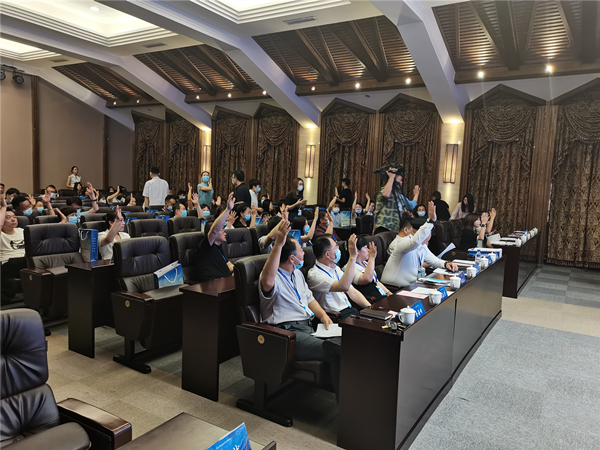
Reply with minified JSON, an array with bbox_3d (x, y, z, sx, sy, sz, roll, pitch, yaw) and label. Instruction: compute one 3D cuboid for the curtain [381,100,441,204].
[{"bbox_3d":[2.596,-1.201,10.842,1.350,3.450,0.250,6,7,33],"label":"curtain"}]

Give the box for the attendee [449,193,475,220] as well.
[{"bbox_3d":[3.722,0.092,10.238,0.520,1.570,0.450,5,5,30],"label":"attendee"}]

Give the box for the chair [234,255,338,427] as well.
[{"bbox_3d":[-0.012,0.756,3.190,0.680,1.025,0.650,6,6,32],"label":"chair"}]

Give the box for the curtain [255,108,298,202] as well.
[{"bbox_3d":[-0.829,-1.736,14.501,1.468,3.993,0.220,5,5,31],"label":"curtain"}]

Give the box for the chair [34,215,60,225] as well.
[{"bbox_3d":[-2.882,0.401,5.660,0.600,1.010,0.650,6,6,32],"label":"chair"}]

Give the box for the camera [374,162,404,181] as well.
[{"bbox_3d":[1.365,-0.833,6.950,0.460,0.250,0.200,-6,7,-8],"label":"camera"}]

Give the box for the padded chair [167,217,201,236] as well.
[{"bbox_3d":[-1.376,0.432,6.047,0.600,1.015,0.650,6,6,32],"label":"padded chair"}]

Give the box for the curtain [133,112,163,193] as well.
[{"bbox_3d":[-5.426,-2.078,16.116,1.350,3.500,0.250,6,7,33],"label":"curtain"}]

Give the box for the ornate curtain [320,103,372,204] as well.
[{"bbox_3d":[1.236,-1.450,12.488,1.505,3.710,0.250,6,6,32],"label":"ornate curtain"}]

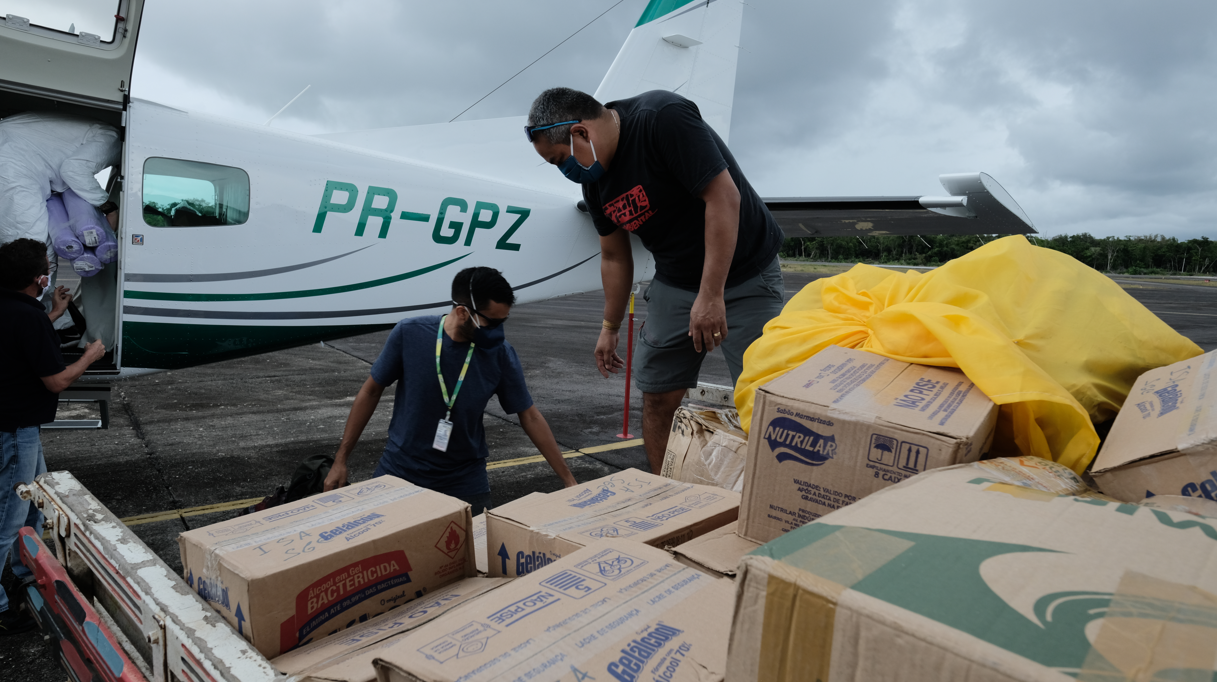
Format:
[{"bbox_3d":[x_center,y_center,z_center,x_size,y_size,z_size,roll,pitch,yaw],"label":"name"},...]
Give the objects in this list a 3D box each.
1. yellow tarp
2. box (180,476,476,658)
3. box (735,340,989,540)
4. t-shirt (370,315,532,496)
[{"bbox_3d":[0.640,0.020,1.230,0.760,0.400,0.480,0,8,-17],"label":"yellow tarp"},{"bbox_3d":[-0.356,0.311,0.924,0.230,0.165,0.280,3,8,44],"label":"box"},{"bbox_3d":[0.328,0.145,0.883,0.219,0.190,0.254,15,19,33],"label":"box"},{"bbox_3d":[-0.500,0.205,2.250,0.480,0.580,0.300,-1,8,-22],"label":"t-shirt"}]

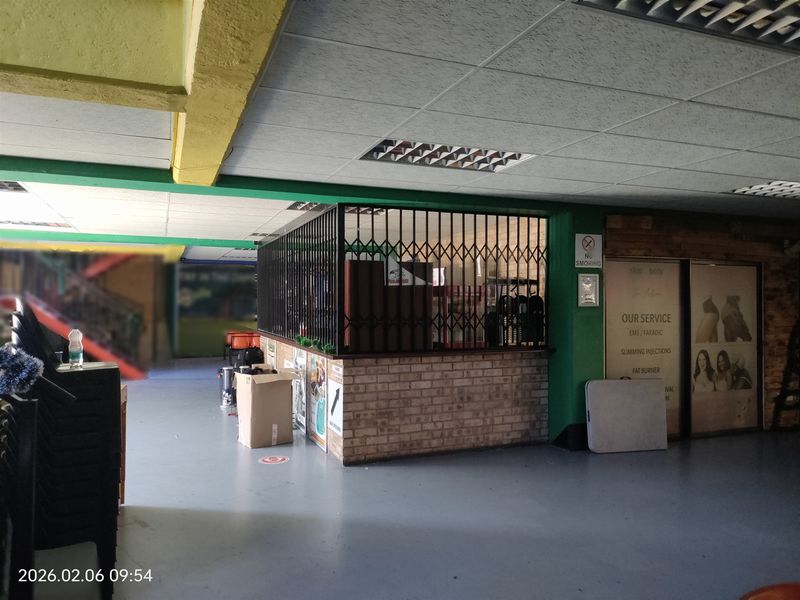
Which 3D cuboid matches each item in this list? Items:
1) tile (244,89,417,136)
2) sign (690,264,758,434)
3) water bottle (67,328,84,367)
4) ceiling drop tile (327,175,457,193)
[{"bbox_3d":[-0.376,-1.007,3.135,0.827,0.018,0.589,0,0,-22],"label":"tile"},{"bbox_3d":[3.895,0.579,6.911,1.115,1.977,0.020,0,0,-22],"label":"sign"},{"bbox_3d":[-1.664,0.246,2.970,0.073,0.194,0.073,0,0,-22],"label":"water bottle"},{"bbox_3d":[-0.057,-1.024,5.066,1.194,0.018,0.274,0,0,-22],"label":"ceiling drop tile"}]

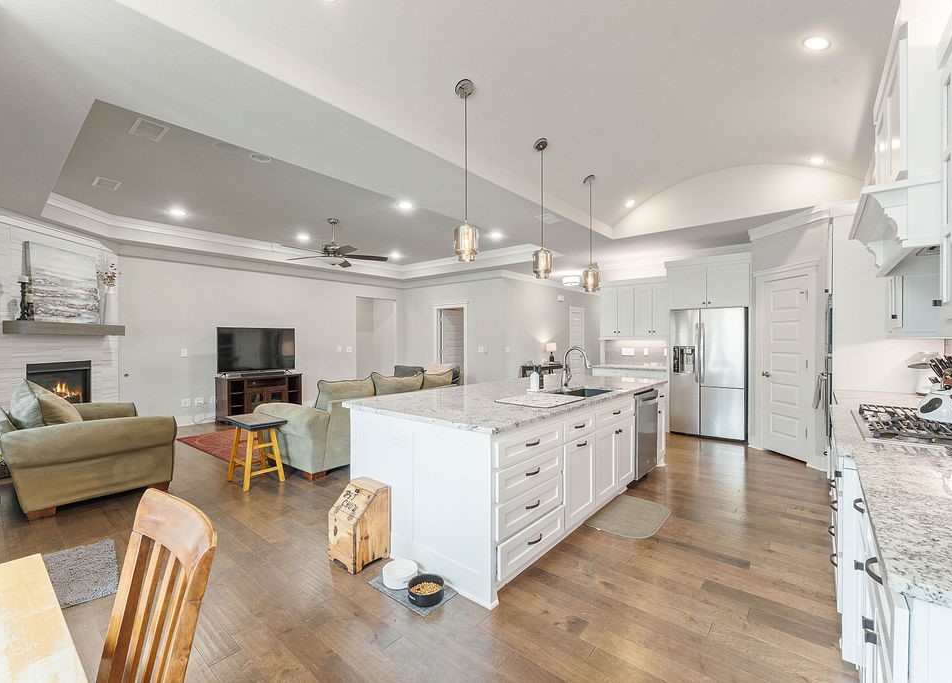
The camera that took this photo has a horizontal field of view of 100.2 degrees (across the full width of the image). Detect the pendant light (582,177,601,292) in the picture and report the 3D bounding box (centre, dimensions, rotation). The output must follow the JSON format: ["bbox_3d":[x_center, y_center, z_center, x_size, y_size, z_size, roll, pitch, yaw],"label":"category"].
[{"bbox_3d":[1.253,-1.168,4.338,0.168,1.271,0.168,0,0,40],"label":"pendant light"}]

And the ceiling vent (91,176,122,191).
[{"bbox_3d":[-4.018,-1.715,4.344,0.370,0.020,0.200,0,0,40],"label":"ceiling vent"}]

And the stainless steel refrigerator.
[{"bbox_3d":[3.281,0.442,5.578,0.904,1.751,0.732,0,0,40],"label":"stainless steel refrigerator"}]

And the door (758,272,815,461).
[{"bbox_3d":[3.538,0.305,4.540,0.050,2.037,0.600,0,0,-6],"label":"door"}]

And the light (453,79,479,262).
[{"bbox_3d":[-0.066,-1.182,2.753,0.175,1.270,0.175,0,0,0],"label":"light"}]

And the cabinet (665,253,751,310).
[{"bbox_3d":[3.297,-0.788,5.609,0.997,0.694,0.637,0,0,40],"label":"cabinet"}]

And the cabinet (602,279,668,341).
[{"bbox_3d":[2.589,-0.497,6.392,1.131,0.947,0.345,0,0,40],"label":"cabinet"}]

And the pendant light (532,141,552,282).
[{"bbox_3d":[0.593,-1.181,3.548,0.168,1.252,0.168,0,0,0],"label":"pendant light"}]

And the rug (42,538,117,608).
[{"bbox_3d":[-2.320,1.315,2.192,0.520,0.030,0.820,0,0,-42],"label":"rug"}]

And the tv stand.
[{"bbox_3d":[-3.731,0.965,6.942,0.500,0.730,1.220,0,0,40],"label":"tv stand"}]

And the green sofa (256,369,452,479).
[{"bbox_3d":[-1.259,0.855,5.064,1.060,0.950,2.370,0,0,40],"label":"green sofa"}]

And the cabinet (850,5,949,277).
[{"bbox_3d":[2.188,-0.885,1.884,0.580,1.030,1.070,0,0,40],"label":"cabinet"}]

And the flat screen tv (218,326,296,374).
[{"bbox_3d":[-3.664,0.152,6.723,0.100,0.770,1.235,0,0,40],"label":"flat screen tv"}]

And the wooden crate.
[{"bbox_3d":[-0.720,1.119,2.458,0.264,0.443,0.251,0,0,40],"label":"wooden crate"}]

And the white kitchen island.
[{"bbox_3d":[0.562,0.875,3.510,1.310,0.910,3.050,0,0,40],"label":"white kitchen island"}]

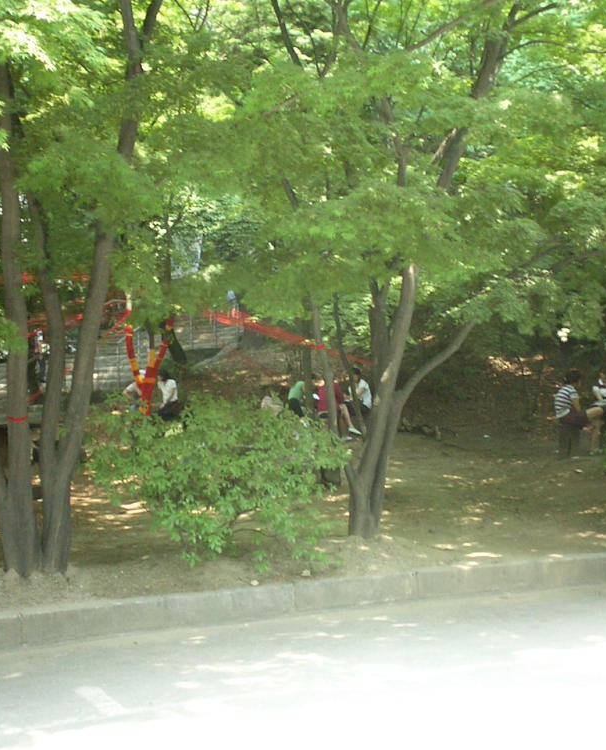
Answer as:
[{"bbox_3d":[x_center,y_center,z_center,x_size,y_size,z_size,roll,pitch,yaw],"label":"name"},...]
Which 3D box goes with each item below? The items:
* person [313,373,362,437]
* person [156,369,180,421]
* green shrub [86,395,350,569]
[{"bbox_3d":[0.600,0.540,18.700,0.820,1.190,0.520,-1,-1,18],"label":"person"},{"bbox_3d":[-2.280,0.475,18.000,0.680,1.150,0.500,-1,-1,-30],"label":"person"},{"bbox_3d":[-0.760,0.900,9.200,2.150,1.430,1.750,-1,-1,0],"label":"green shrub"}]

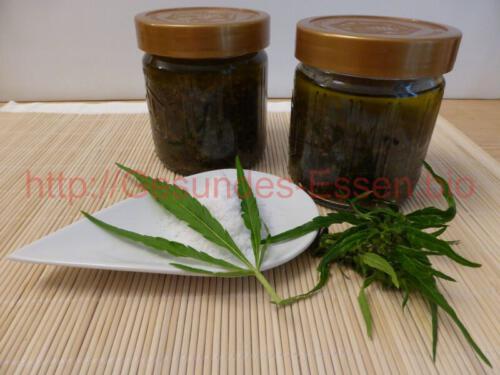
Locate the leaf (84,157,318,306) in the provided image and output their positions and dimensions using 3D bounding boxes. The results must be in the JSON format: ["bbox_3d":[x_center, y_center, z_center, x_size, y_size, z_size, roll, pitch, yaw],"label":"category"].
[{"bbox_3d":[-0.027,0.013,0.191,0.127,0.025,0.095,28,42,36],"label":"leaf"}]

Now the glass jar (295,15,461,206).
[{"bbox_3d":[0.069,-0.047,0.226,0.086,0.098,0.086,0,33,0],"label":"glass jar"}]

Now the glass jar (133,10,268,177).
[{"bbox_3d":[-0.030,-0.069,0.259,0.086,0.098,0.086,0,33,0],"label":"glass jar"}]

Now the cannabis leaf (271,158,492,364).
[{"bbox_3d":[0.060,0.021,0.170,0.106,0.042,0.118,0,33,0],"label":"cannabis leaf"}]

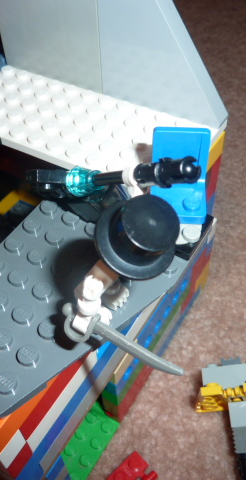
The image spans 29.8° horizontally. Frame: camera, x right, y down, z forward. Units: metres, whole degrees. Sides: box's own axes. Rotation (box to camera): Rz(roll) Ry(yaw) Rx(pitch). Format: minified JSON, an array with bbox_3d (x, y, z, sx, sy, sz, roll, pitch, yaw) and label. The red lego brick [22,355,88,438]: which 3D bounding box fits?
[{"bbox_3d":[-0.020,0.036,0.127,0.008,0.010,0.034,23,53,21],"label":"red lego brick"}]

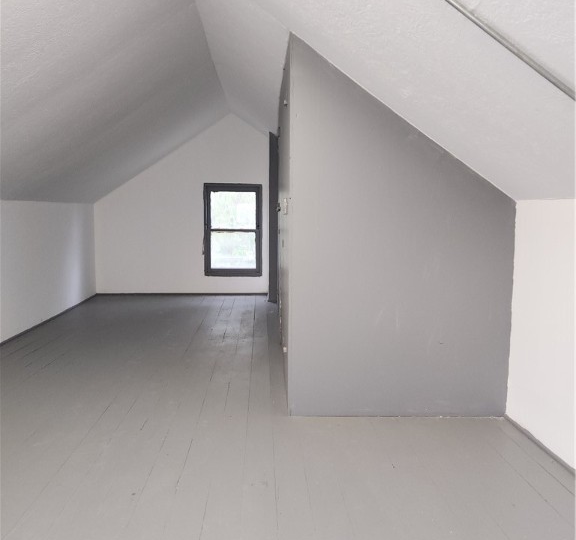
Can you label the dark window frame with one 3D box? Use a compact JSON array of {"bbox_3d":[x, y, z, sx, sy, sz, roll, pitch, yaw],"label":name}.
[{"bbox_3d":[-0.800,-0.582,7.503,0.838,1.365,0.100,0,7,-3],"label":"dark window frame"}]

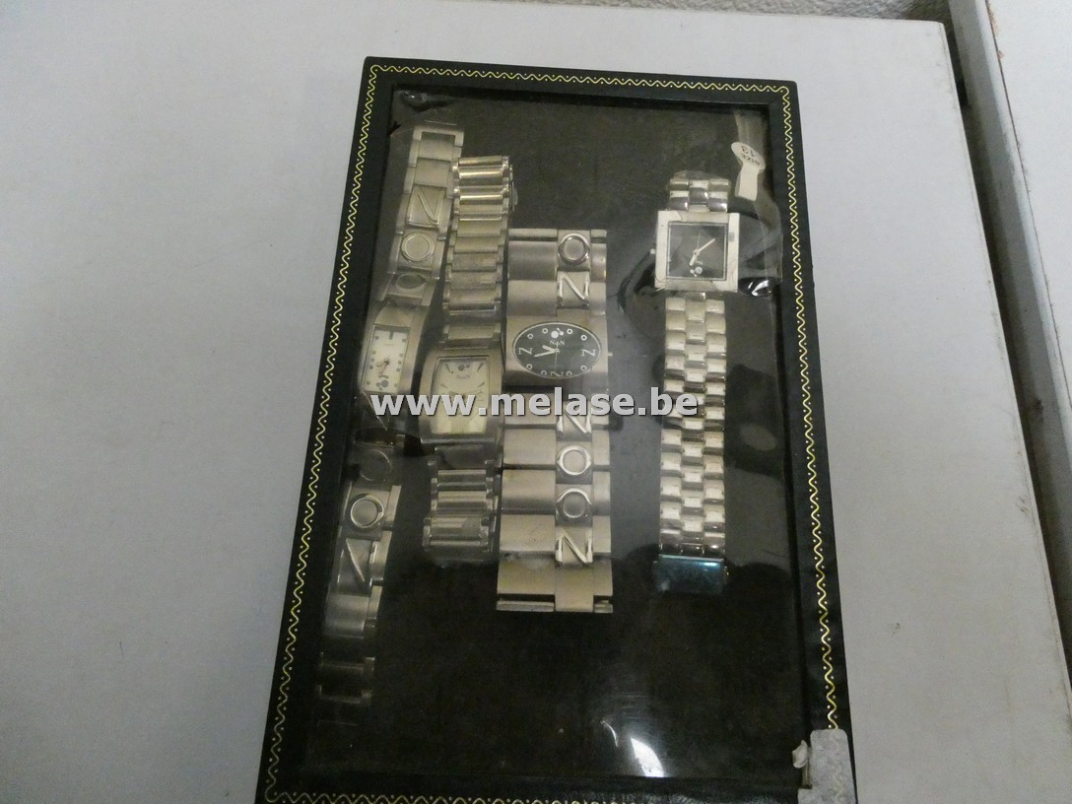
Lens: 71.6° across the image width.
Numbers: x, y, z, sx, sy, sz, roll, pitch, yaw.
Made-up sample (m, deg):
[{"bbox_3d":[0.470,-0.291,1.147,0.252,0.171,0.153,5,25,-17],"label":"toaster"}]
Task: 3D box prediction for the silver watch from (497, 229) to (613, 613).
[{"bbox_3d":[0.006,0.003,0.225,0.032,0.017,0.116,2,72,-2],"label":"silver watch"}]

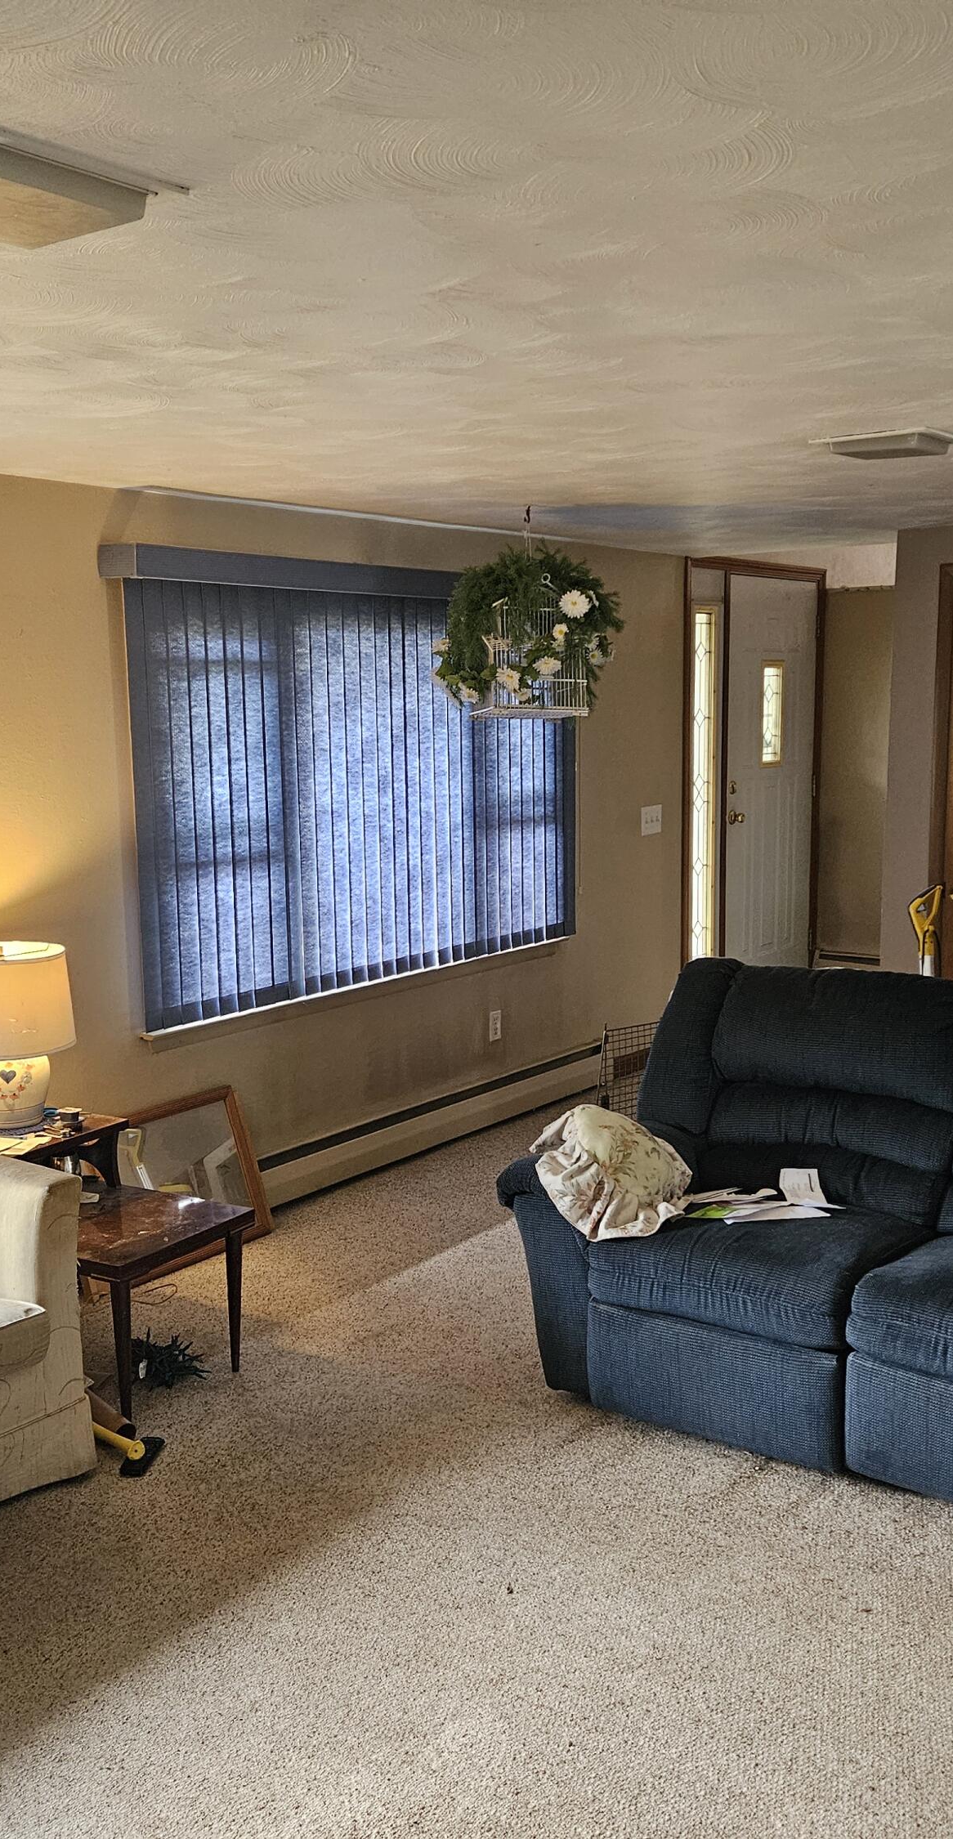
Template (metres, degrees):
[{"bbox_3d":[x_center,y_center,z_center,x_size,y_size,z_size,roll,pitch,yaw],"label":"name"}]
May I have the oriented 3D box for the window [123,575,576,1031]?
[{"bbox_3d":[-0.300,-0.445,5.546,0.120,1.300,2.300,6,10,36],"label":"window"}]

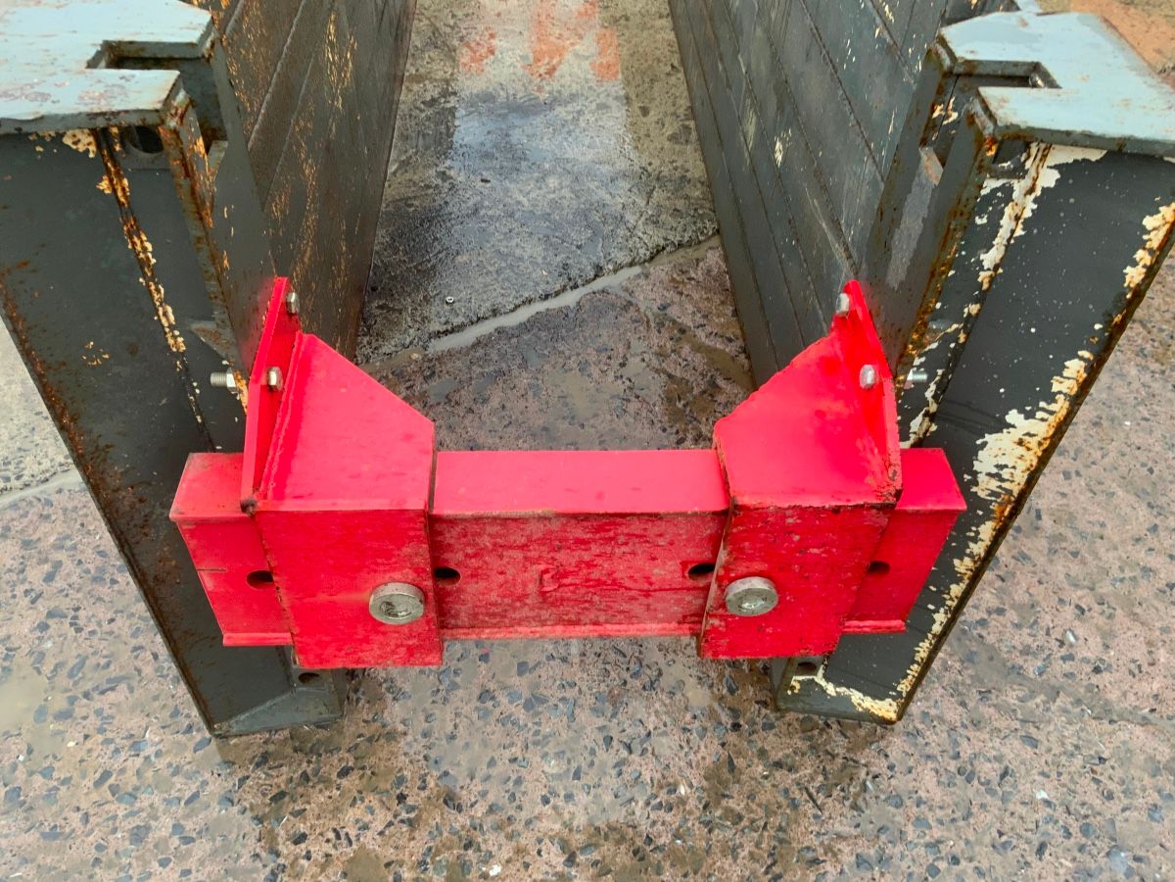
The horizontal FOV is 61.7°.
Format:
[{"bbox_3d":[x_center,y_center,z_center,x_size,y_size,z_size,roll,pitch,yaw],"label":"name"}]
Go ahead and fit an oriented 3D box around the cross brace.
[{"bbox_3d":[-0.021,0.065,1.287,0.900,0.444,0.331,0,47,-4],"label":"cross brace"}]

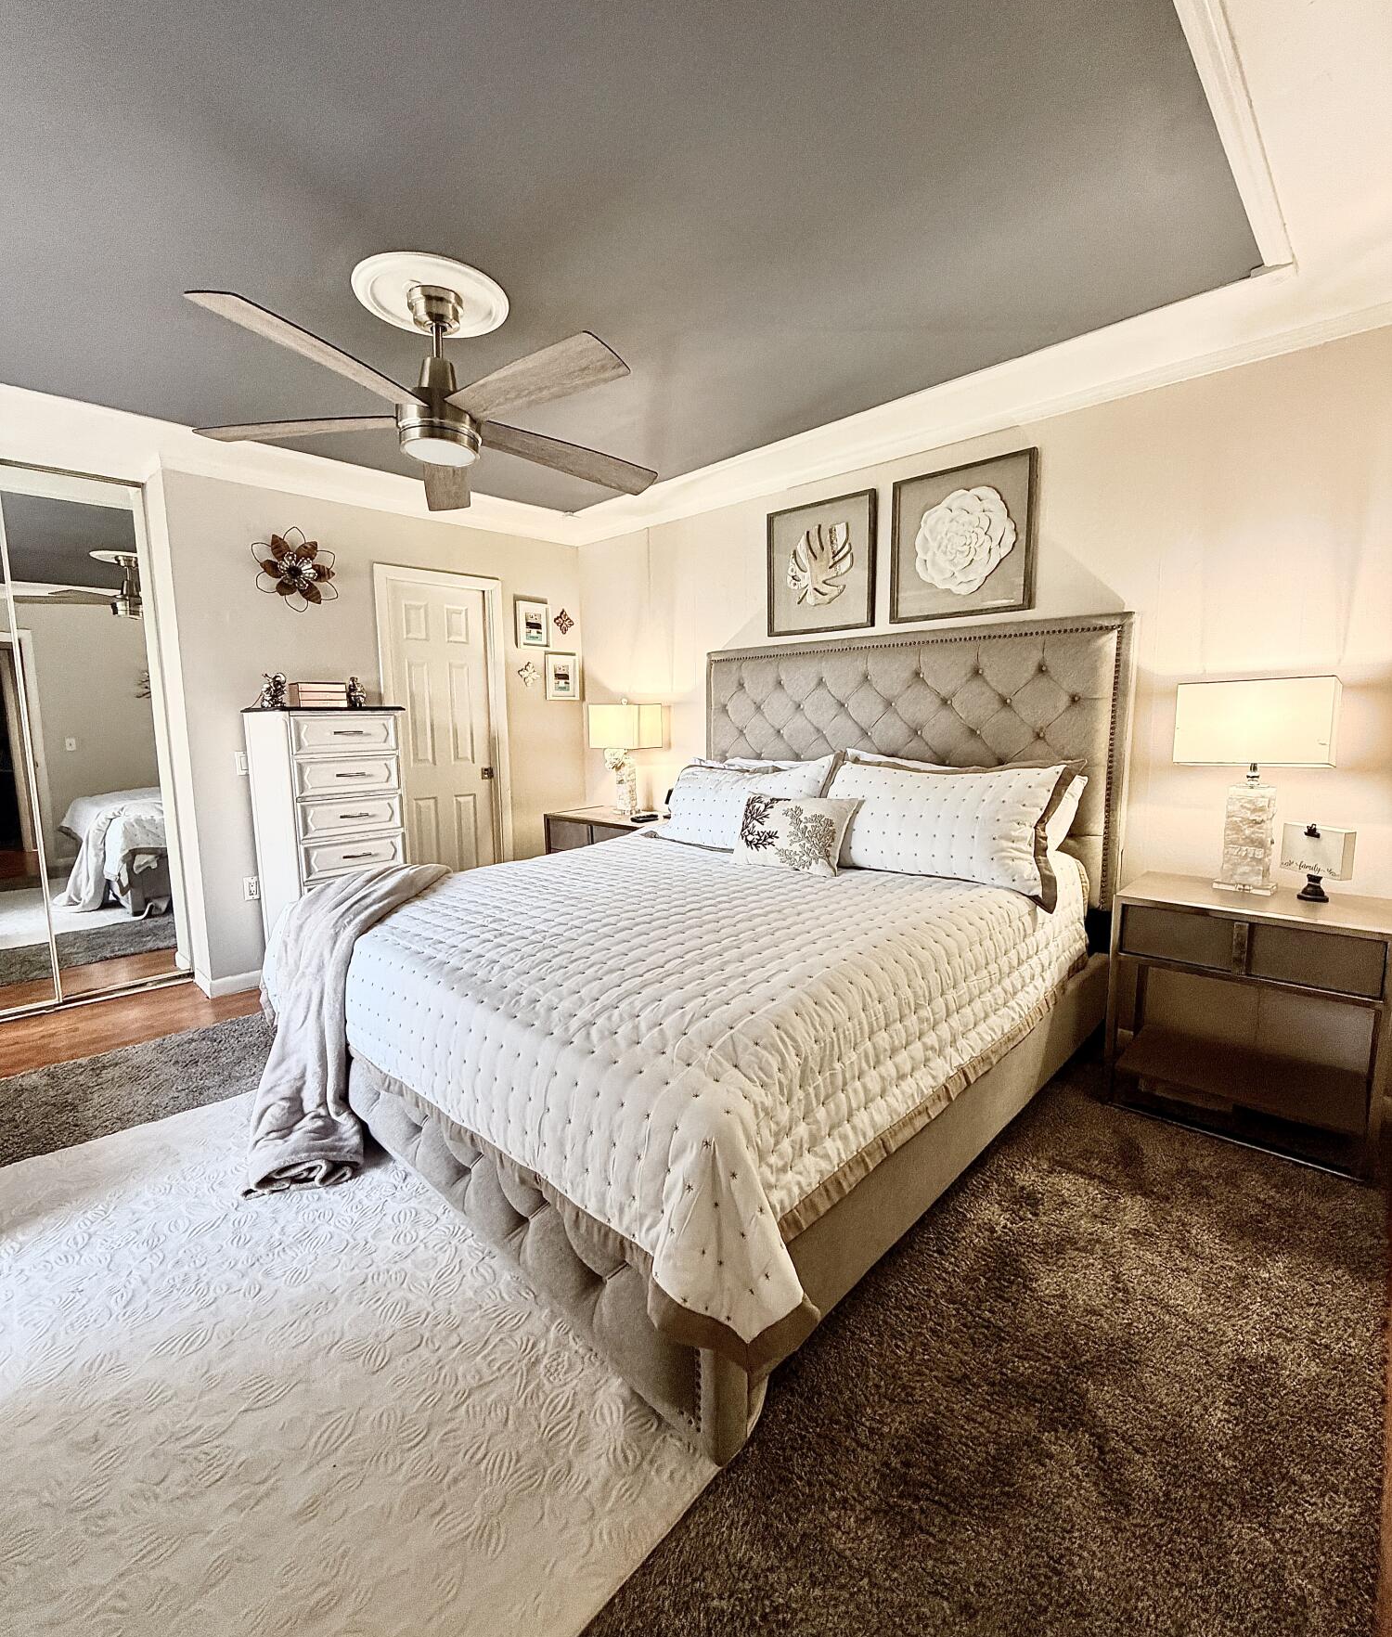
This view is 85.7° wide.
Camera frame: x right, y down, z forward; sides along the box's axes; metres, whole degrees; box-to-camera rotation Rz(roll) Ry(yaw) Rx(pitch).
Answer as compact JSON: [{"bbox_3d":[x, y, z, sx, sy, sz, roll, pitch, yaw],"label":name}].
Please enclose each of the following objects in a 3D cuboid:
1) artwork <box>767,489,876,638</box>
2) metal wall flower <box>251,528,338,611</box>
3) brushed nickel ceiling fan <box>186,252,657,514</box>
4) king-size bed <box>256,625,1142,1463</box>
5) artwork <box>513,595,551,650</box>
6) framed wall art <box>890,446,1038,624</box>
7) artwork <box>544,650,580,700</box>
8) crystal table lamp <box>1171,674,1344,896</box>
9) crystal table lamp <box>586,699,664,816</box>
[{"bbox_3d":[0.603,-1.214,3.642,0.610,0.610,0.036,6,11,42],"label":"artwork"},{"bbox_3d":[-1.923,-1.194,3.617,0.070,0.385,0.380,6,11,42],"label":"metal wall flower"},{"bbox_3d":[-0.686,-1.223,2.046,1.280,0.410,1.280,6,11,42],"label":"brushed nickel ceiling fan"},{"bbox_3d":[0.070,0.088,2.716,2.063,1.598,2.372,6,11,42],"label":"king-size bed"},{"bbox_3d":[-0.994,-1.195,4.653,0.035,0.290,0.250,6,11,42],"label":"artwork"},{"bbox_3d":[1.117,-1.161,3.169,0.615,0.610,0.036,6,11,42],"label":"framed wall art"},{"bbox_3d":[-0.852,-0.913,4.840,0.035,0.295,0.255,6,11,42],"label":"artwork"},{"bbox_3d":[1.728,-0.104,2.350,0.400,0.650,0.220,6,11,42],"label":"crystal table lamp"},{"bbox_3d":[-0.420,-0.365,4.451,0.400,0.675,0.220,6,11,42],"label":"crystal table lamp"}]

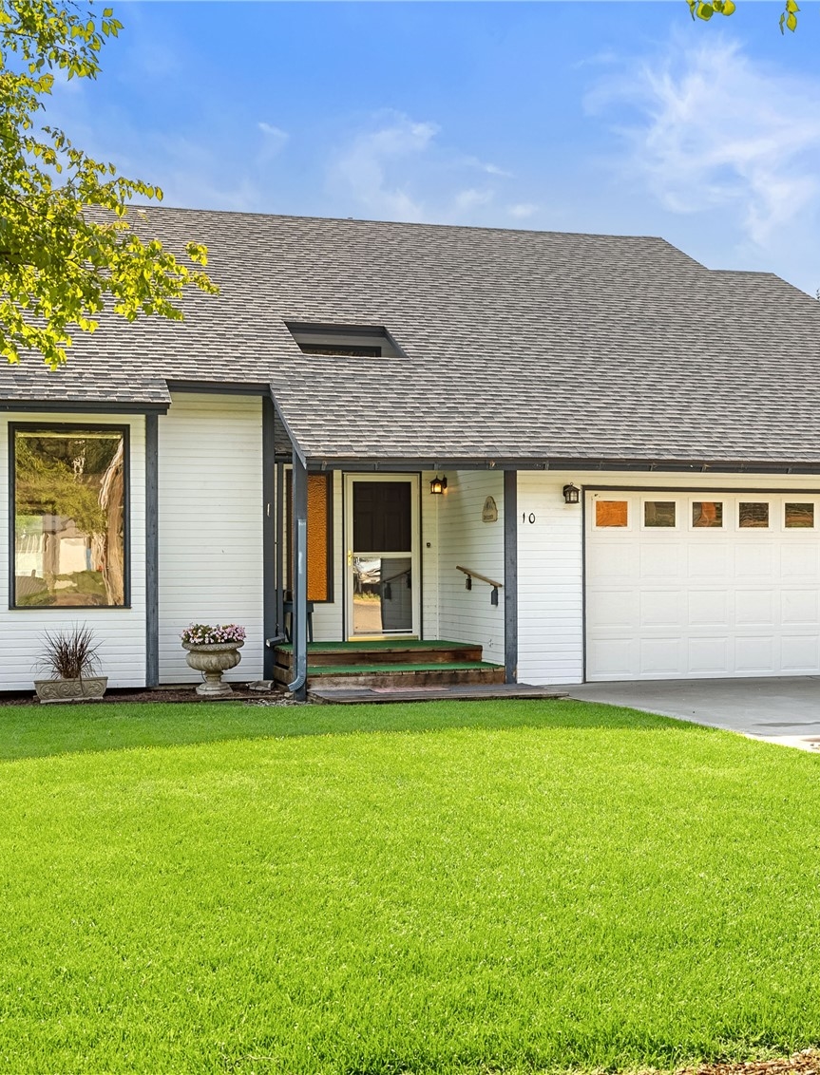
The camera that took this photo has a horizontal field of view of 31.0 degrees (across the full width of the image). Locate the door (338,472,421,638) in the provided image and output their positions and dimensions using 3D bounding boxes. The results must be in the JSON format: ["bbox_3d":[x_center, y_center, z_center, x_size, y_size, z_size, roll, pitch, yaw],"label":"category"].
[{"bbox_3d":[-0.342,0.243,18.475,0.966,2.067,0.080,0,-1,-16],"label":"door"}]

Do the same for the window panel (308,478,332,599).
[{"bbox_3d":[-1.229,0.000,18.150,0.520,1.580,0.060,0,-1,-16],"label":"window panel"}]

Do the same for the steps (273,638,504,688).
[{"bbox_3d":[-0.412,1.443,17.111,2.320,0.385,2.534,0,-1,-16],"label":"steps"}]

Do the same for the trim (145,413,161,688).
[{"bbox_3d":[-2.895,0.142,16.569,0.154,3.067,0.075,0,-1,-16],"label":"trim"}]

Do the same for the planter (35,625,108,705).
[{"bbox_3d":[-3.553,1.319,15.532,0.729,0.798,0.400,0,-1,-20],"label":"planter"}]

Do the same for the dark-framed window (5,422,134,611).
[{"bbox_3d":[-3.735,-0.235,16.210,1.300,2.060,0.070,0,-1,-16],"label":"dark-framed window"}]

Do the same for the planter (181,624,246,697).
[{"bbox_3d":[-2.170,1.356,16.348,0.691,0.761,0.691,0,-1,-16],"label":"planter"}]

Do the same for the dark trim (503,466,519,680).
[{"bbox_3d":[1.099,0.426,16.120,0.145,2.350,0.060,0,-1,-16],"label":"dark trim"}]

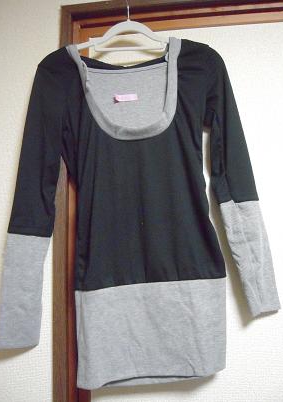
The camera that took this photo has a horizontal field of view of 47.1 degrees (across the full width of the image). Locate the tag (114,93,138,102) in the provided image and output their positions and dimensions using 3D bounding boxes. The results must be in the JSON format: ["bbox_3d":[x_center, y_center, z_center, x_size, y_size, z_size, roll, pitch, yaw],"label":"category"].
[{"bbox_3d":[-0.038,-0.253,0.800,0.057,0.018,0.008,-4,-16,3],"label":"tag"}]

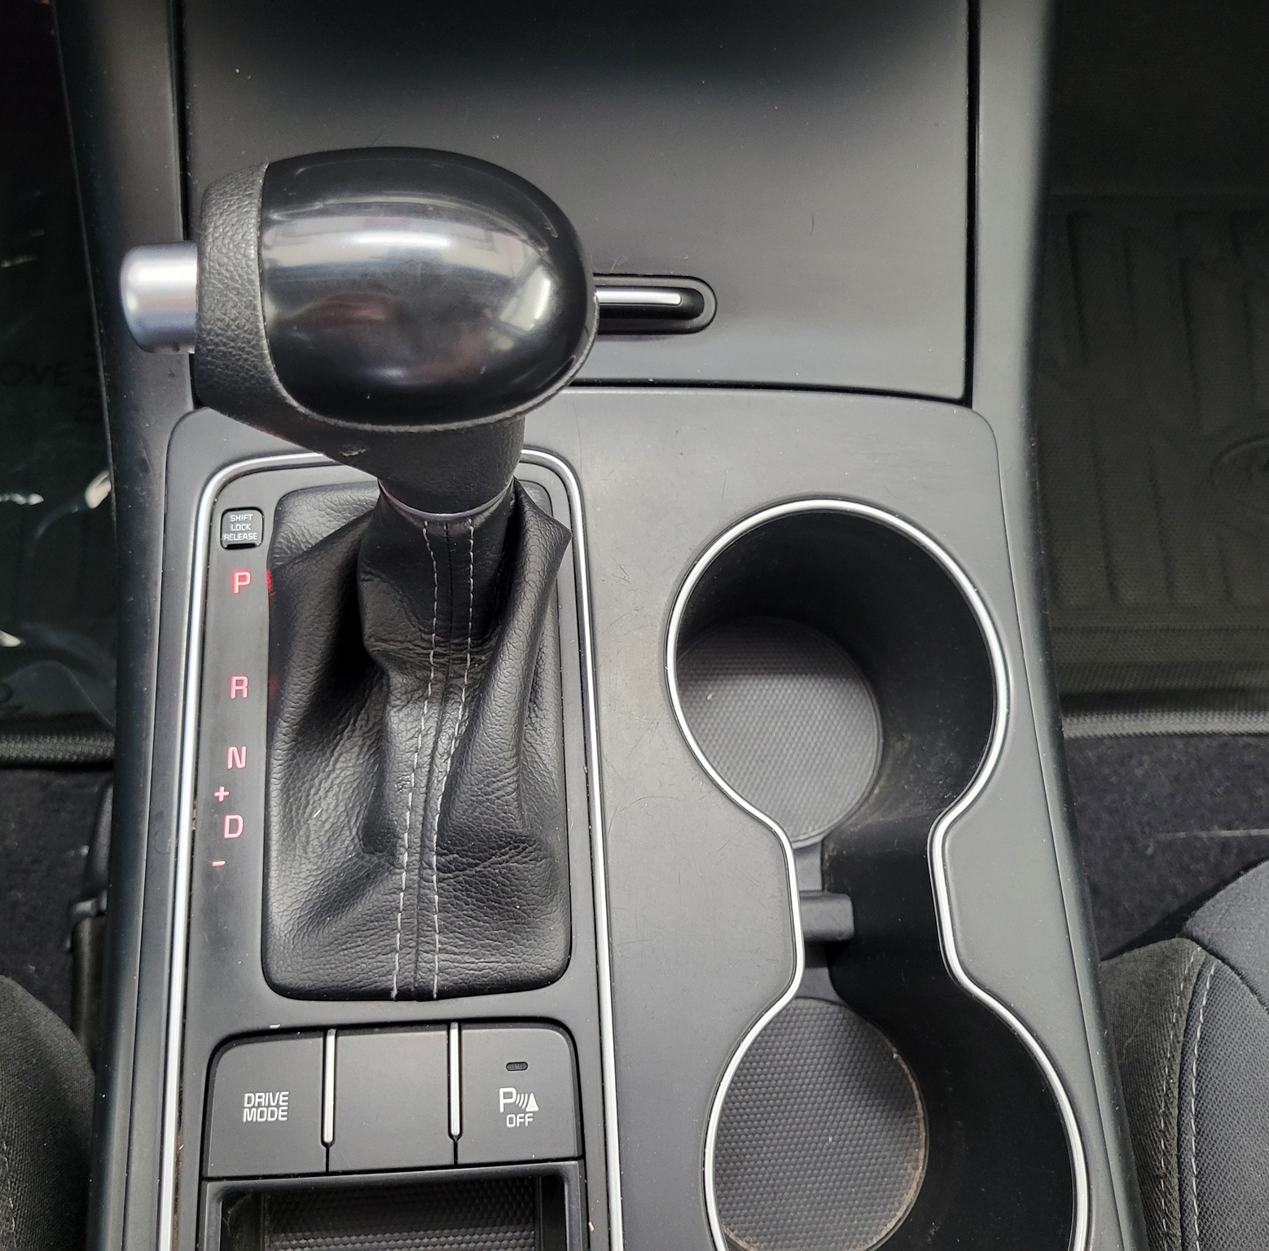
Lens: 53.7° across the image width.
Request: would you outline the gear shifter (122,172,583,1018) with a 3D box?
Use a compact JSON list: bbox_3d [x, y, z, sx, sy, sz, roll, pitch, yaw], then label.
[{"bbox_3d":[-0.053,-0.005,0.260,0.090,0.124,0.151,-1,70,-6],"label":"gear shifter"}]

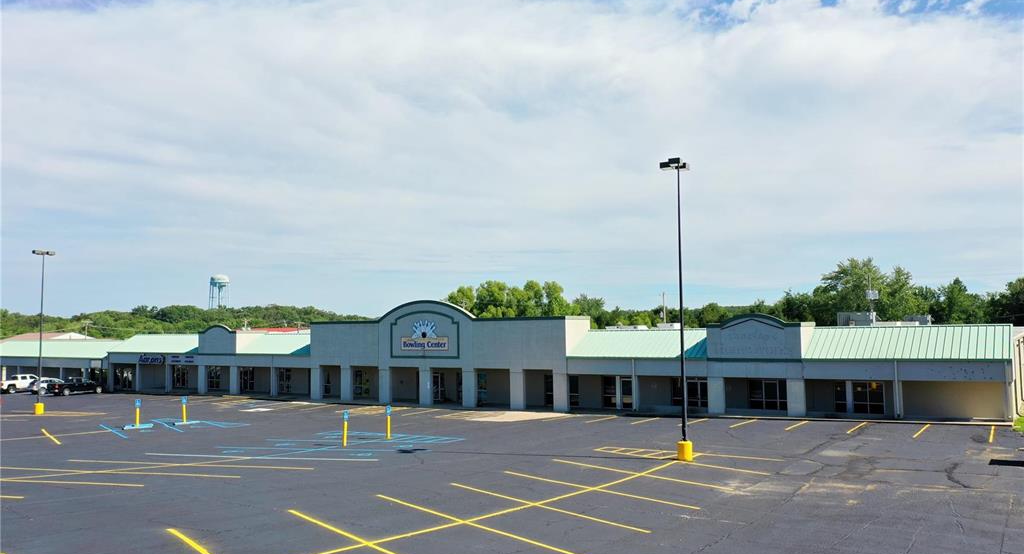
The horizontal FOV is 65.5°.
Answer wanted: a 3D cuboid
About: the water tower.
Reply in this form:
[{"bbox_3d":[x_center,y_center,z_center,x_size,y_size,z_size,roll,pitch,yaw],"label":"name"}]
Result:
[{"bbox_3d":[-190.647,14.803,518.548,14.500,33.000,14.500,-3,-6,29],"label":"water tower"}]

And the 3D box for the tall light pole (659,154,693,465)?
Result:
[{"bbox_3d":[6.860,1.296,33.148,1.100,12.540,1.500,-3,-6,29],"label":"tall light pole"}]

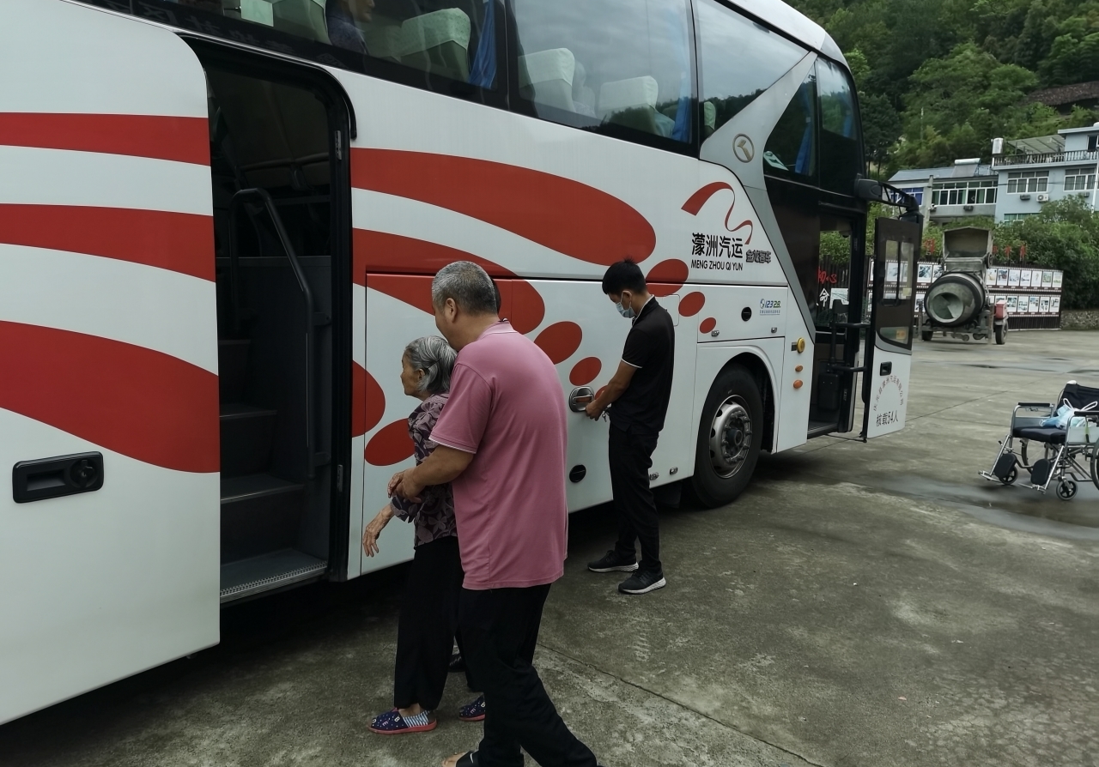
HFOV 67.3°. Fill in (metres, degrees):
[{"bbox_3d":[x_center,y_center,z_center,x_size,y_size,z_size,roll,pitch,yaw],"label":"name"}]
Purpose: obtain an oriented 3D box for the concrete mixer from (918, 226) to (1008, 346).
[{"bbox_3d":[11.200,-2.650,22.400,2.050,3.050,2.500,7,9,38],"label":"concrete mixer"}]

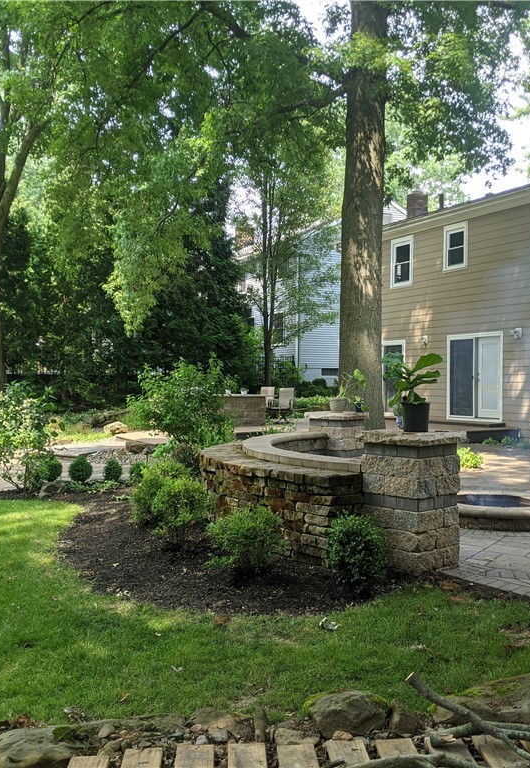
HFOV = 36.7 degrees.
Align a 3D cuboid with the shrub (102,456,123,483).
[{"bbox_3d":[-2.170,1.235,11.400,0.300,0.370,0.300,1,0,0],"label":"shrub"}]

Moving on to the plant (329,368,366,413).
[{"bbox_3d":[1.143,0.096,11.000,0.500,0.600,0.420,1,0,0],"label":"plant"}]

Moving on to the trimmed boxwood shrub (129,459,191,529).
[{"bbox_3d":[-1.060,1.105,8.100,0.630,0.690,0.630,1,0,0],"label":"trimmed boxwood shrub"}]

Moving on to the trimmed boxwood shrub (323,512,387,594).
[{"bbox_3d":[0.666,1.217,5.750,0.460,0.570,0.460,1,0,0],"label":"trimmed boxwood shrub"}]

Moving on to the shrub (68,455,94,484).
[{"bbox_3d":[-2.603,1.206,11.300,0.360,0.410,0.360,1,0,0],"label":"shrub"}]

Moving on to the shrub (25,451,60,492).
[{"bbox_3d":[-3.051,1.181,11.100,0.420,0.460,0.420,1,0,0],"label":"shrub"}]

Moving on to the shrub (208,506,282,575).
[{"bbox_3d":[-0.160,1.246,6.400,0.600,0.550,0.600,1,0,0],"label":"shrub"}]

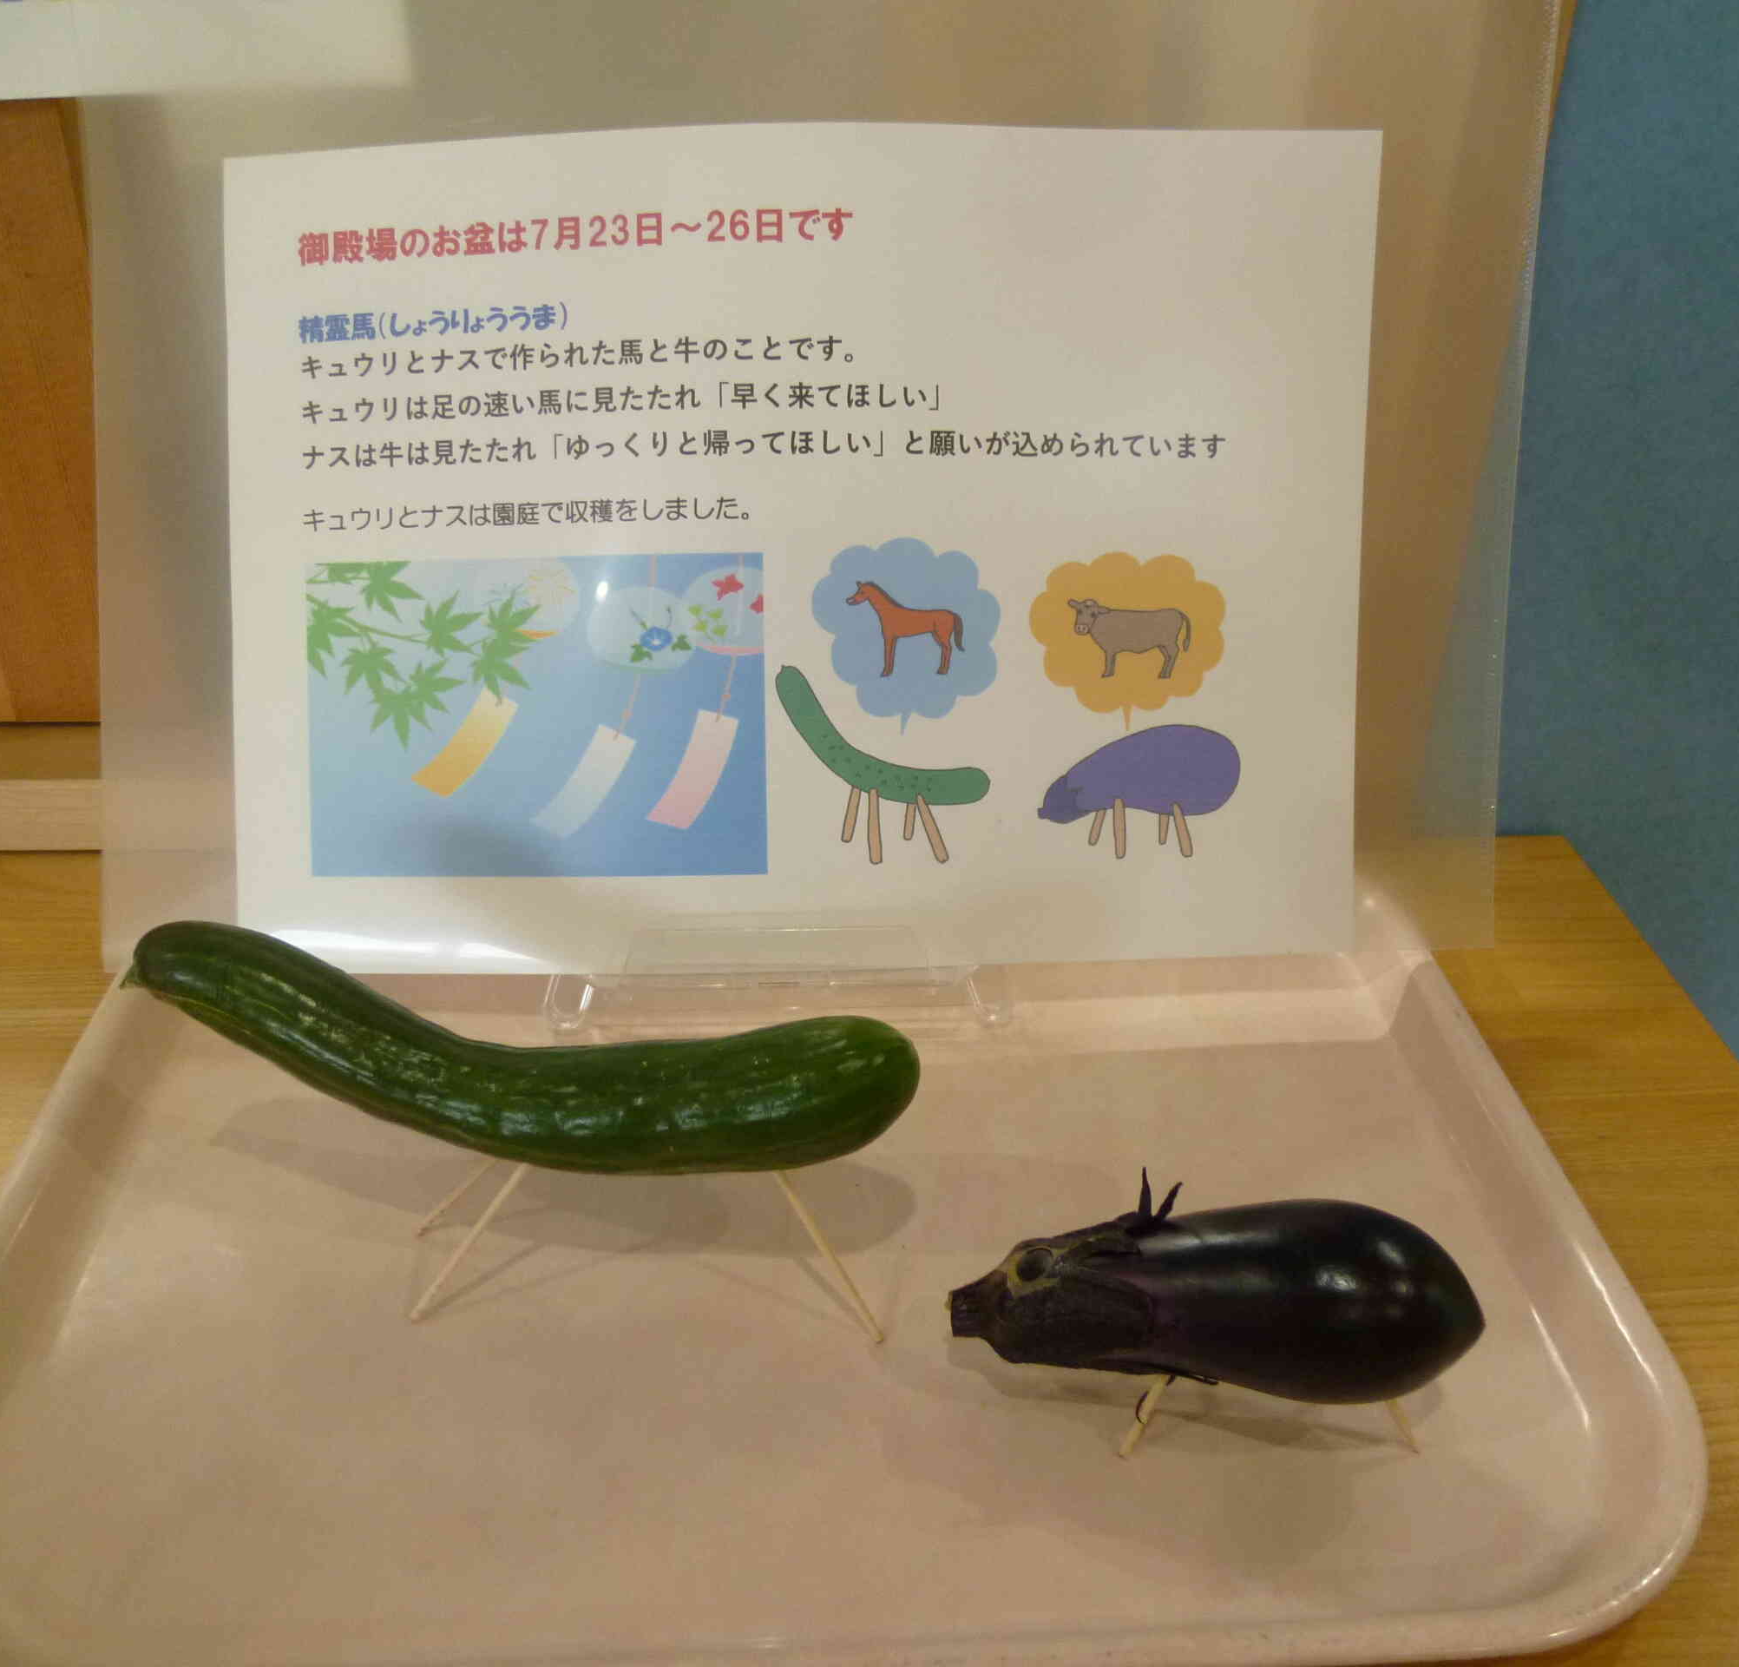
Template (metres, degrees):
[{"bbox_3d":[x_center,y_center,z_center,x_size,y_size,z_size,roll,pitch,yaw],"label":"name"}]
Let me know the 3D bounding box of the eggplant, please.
[{"bbox_3d":[0.071,0.087,0.304,0.110,0.056,0.040,0,32,-1],"label":"eggplant"}]

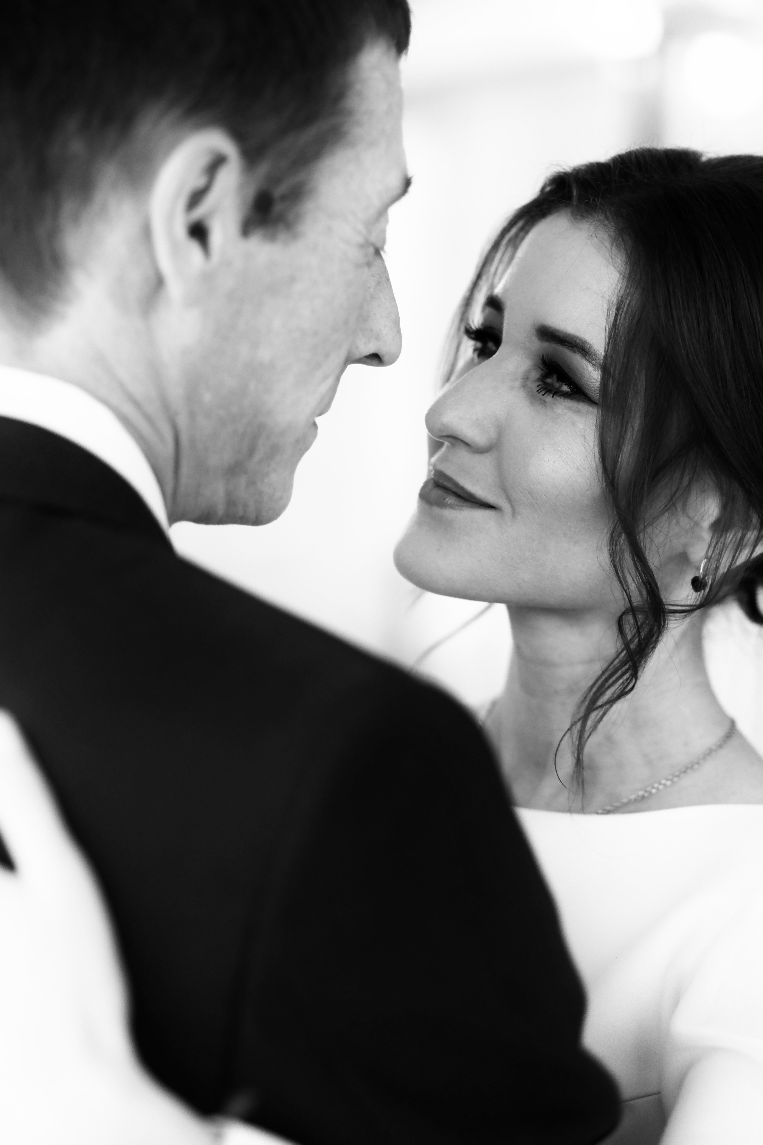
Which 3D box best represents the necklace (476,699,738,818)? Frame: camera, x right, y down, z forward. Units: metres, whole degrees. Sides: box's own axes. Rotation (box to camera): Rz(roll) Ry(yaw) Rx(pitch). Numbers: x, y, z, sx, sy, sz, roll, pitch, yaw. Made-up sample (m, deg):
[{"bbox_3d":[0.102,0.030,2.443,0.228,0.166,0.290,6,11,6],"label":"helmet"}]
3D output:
[{"bbox_3d":[0.109,0.097,1.310,0.132,0.080,0.125,2,4,31],"label":"necklace"}]

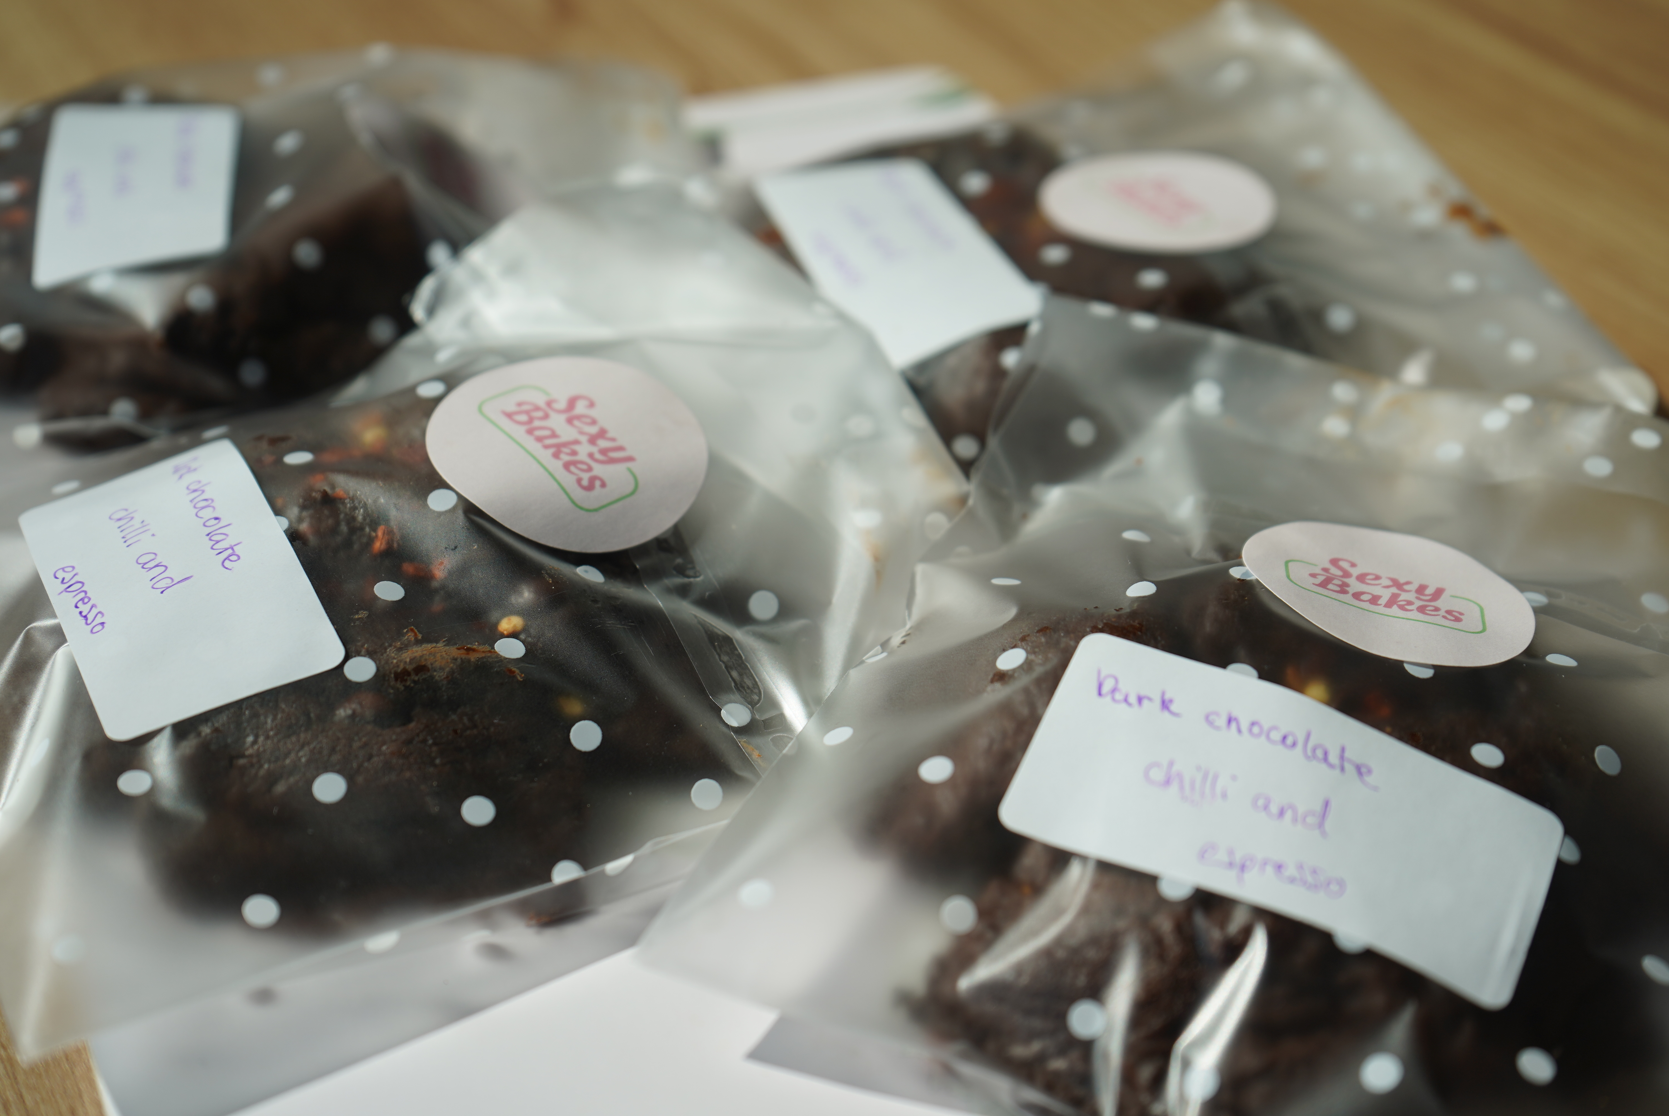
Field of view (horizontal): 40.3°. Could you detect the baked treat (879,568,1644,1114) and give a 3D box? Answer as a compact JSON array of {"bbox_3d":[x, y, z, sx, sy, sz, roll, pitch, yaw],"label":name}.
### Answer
[{"bbox_3d":[0.058,0.039,0.303,0.086,0.033,0.074,12,40,14],"label":"baked treat"}]

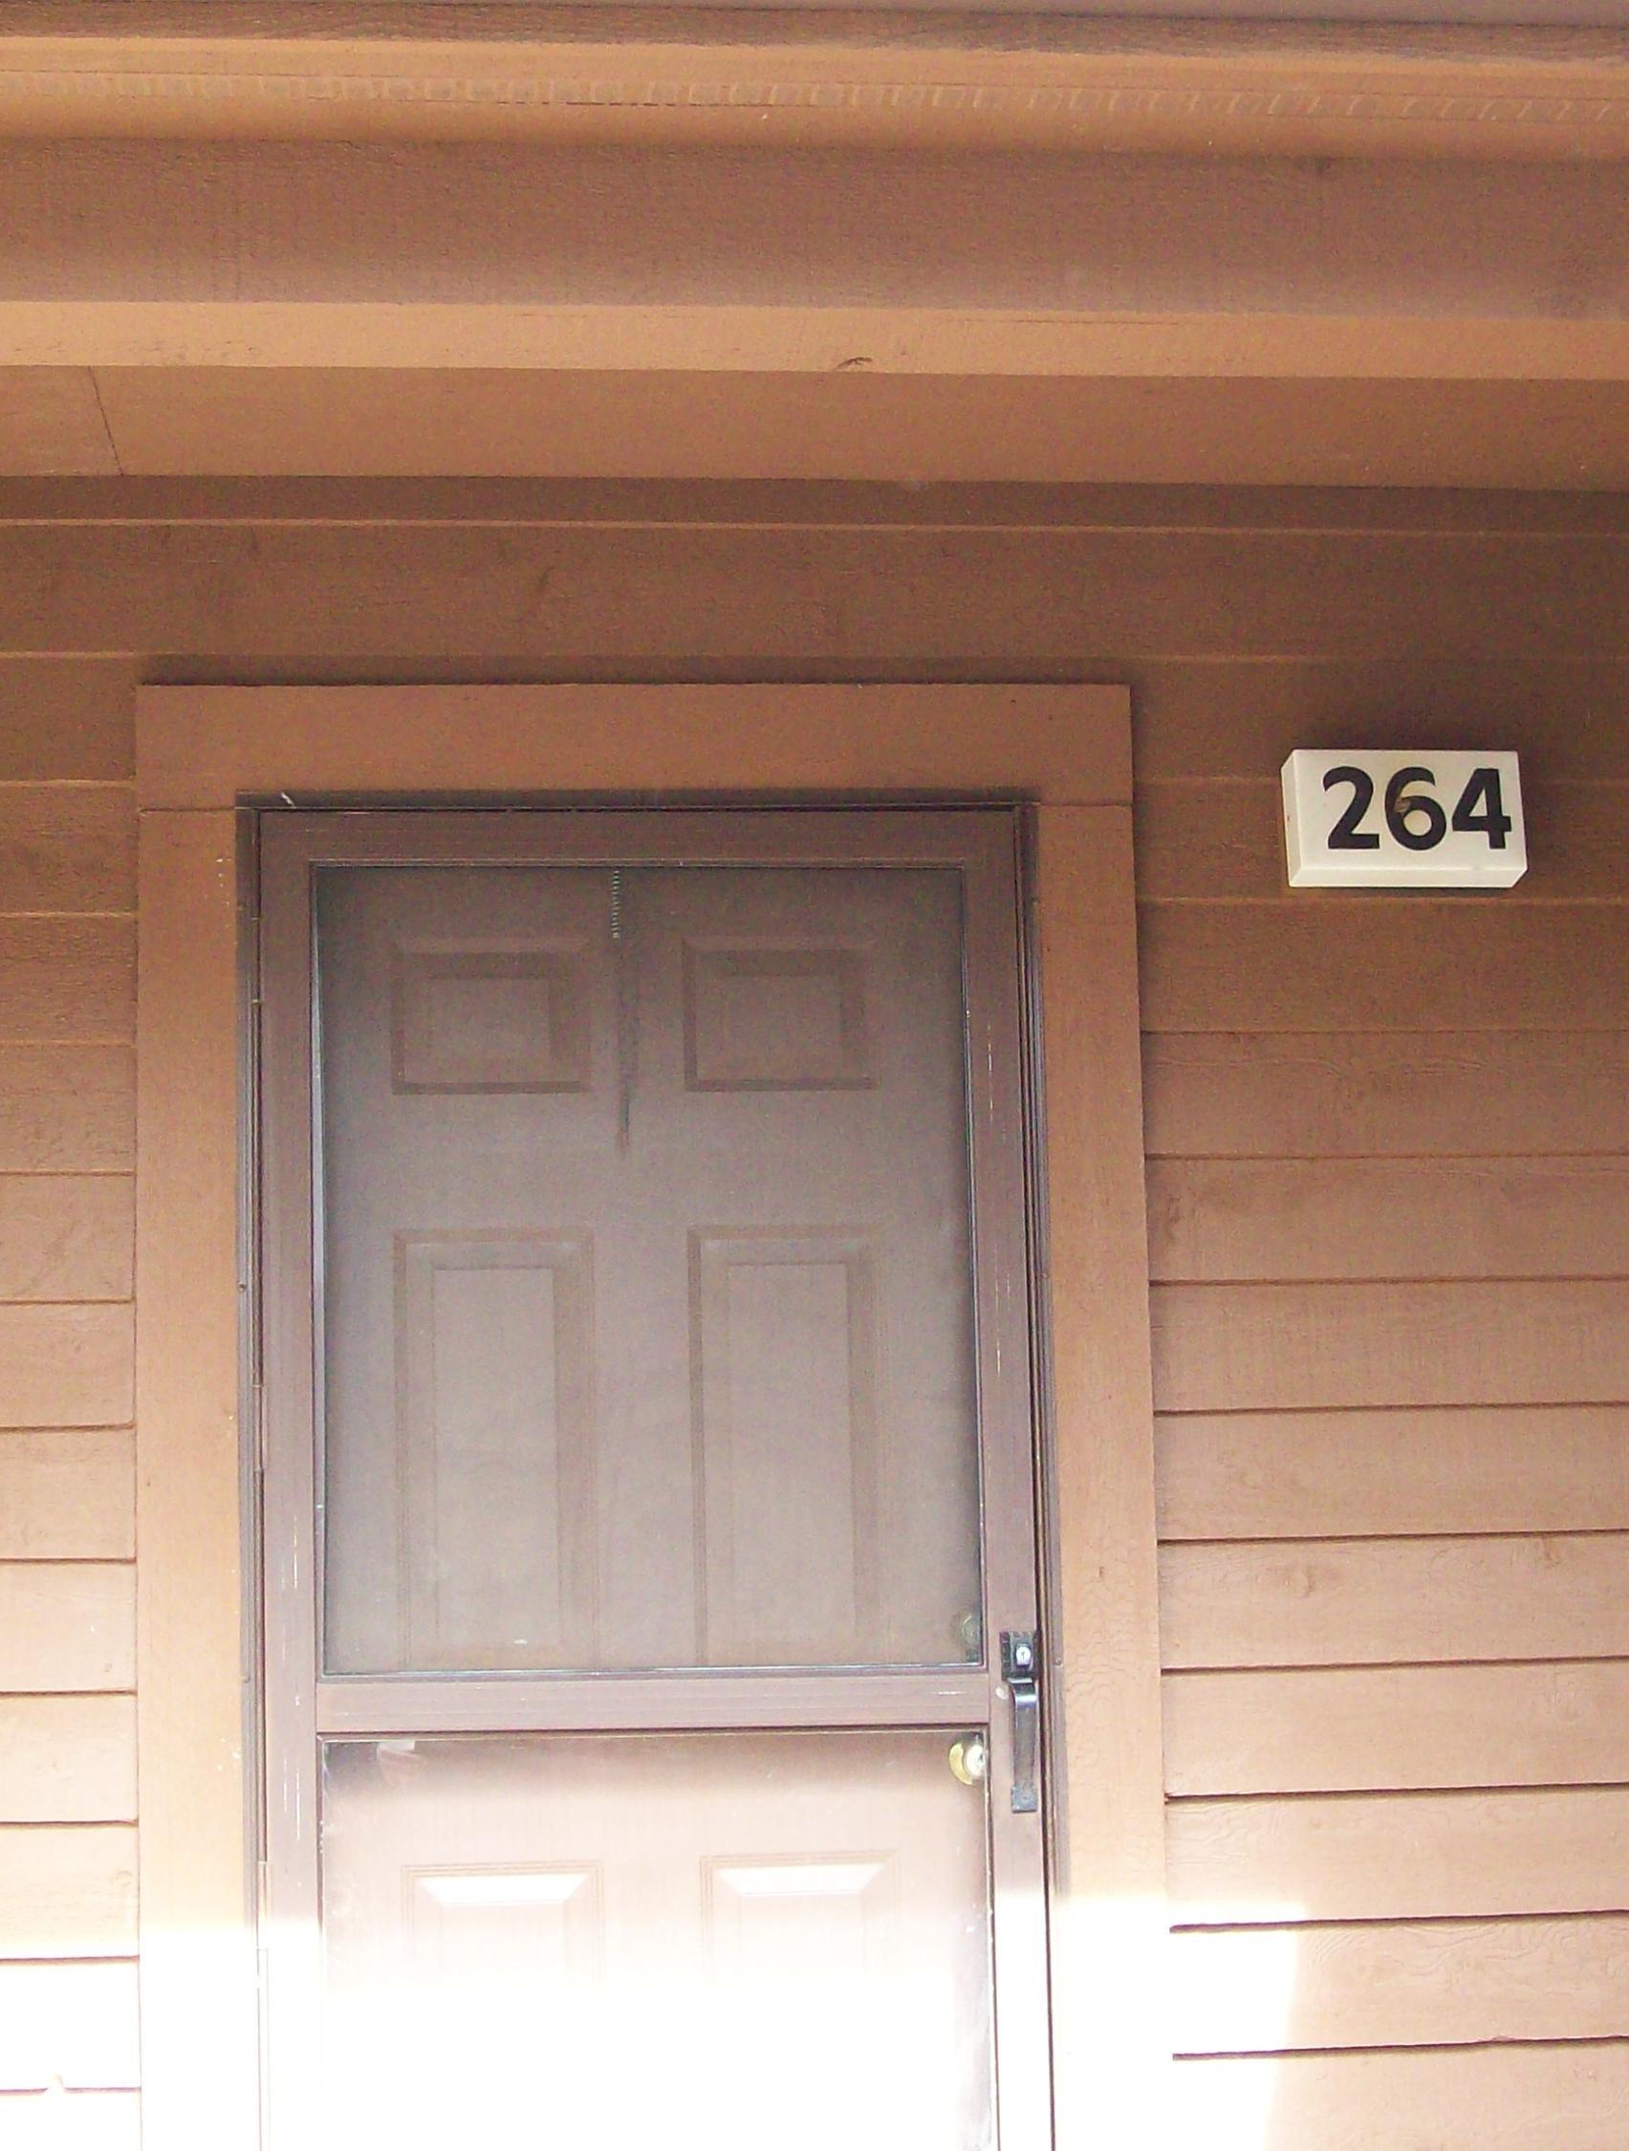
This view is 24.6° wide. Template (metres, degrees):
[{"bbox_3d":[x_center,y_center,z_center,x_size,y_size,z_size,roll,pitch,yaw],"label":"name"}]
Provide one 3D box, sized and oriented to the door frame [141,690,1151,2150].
[{"bbox_3d":[-0.187,0.642,4.316,1.166,2.202,0.130,0,-7,-6],"label":"door frame"}]

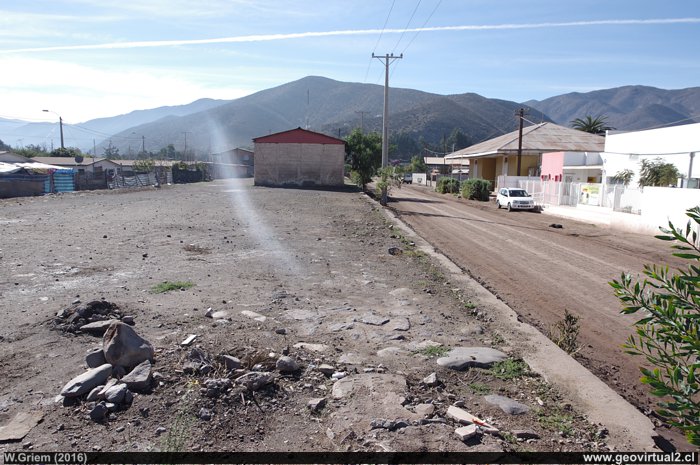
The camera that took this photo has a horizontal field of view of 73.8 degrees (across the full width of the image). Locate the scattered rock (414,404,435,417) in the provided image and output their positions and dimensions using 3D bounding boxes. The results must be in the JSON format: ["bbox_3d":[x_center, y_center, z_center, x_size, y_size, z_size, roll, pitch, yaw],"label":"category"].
[{"bbox_3d":[0.559,1.310,3.445,0.141,0.052,0.101,1,7,0],"label":"scattered rock"}]

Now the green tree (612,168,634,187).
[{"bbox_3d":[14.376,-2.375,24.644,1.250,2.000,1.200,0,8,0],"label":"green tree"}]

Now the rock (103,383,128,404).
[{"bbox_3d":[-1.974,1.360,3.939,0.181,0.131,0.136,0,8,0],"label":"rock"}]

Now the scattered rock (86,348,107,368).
[{"bbox_3d":[-2.295,1.136,4.220,0.200,0.160,0.180,-4,8,-28],"label":"scattered rock"}]

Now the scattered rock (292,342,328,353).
[{"bbox_3d":[-0.364,1.068,4.333,0.330,0.050,0.150,1,7,-2],"label":"scattered rock"}]

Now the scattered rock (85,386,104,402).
[{"bbox_3d":[-2.157,1.369,3.952,0.126,0.110,0.113,0,8,0],"label":"scattered rock"}]

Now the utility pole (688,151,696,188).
[{"bbox_3d":[15.187,-1.704,20.866,0.180,3.700,0.180,1,7,-2],"label":"utility pole"}]

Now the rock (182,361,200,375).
[{"bbox_3d":[-1.394,1.189,4.100,0.150,0.110,0.130,-2,7,-19],"label":"rock"}]

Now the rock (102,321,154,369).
[{"bbox_3d":[-2.043,1.033,4.300,0.440,0.380,0.370,-3,7,-26],"label":"rock"}]

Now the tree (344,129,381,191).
[{"bbox_3d":[1.361,-7.311,47.000,3.900,6.300,3.900,0,7,0],"label":"tree"}]

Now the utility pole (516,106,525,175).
[{"bbox_3d":[14.549,-6.416,39.906,0.350,8.200,0.350,1,7,-2],"label":"utility pole"}]

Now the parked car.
[{"bbox_3d":[12.727,-2.512,35.800,1.750,1.700,4.400,1,7,6],"label":"parked car"}]

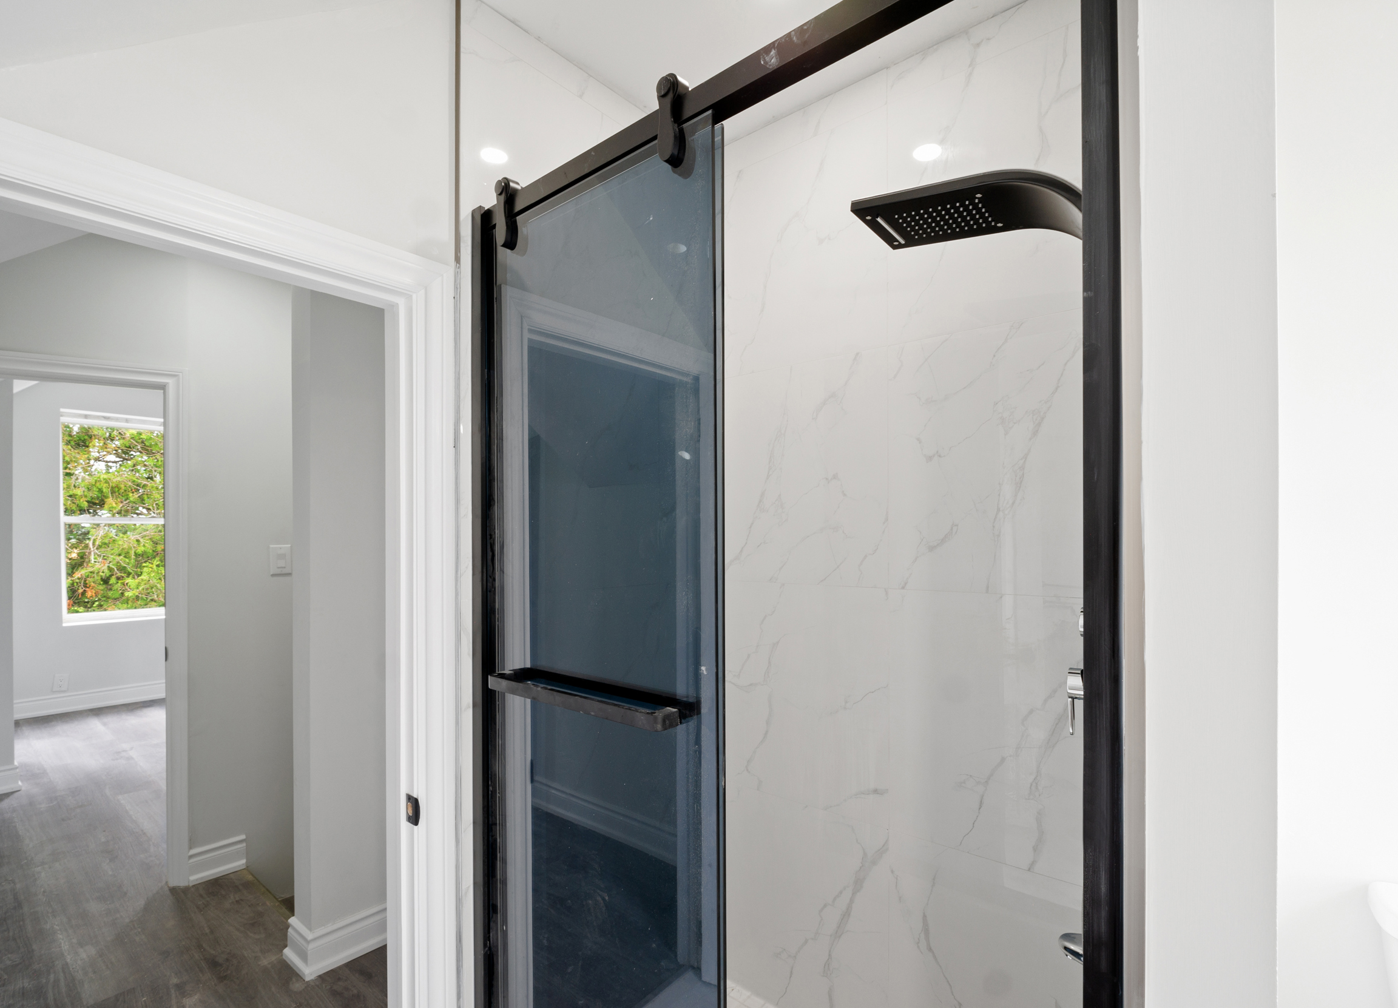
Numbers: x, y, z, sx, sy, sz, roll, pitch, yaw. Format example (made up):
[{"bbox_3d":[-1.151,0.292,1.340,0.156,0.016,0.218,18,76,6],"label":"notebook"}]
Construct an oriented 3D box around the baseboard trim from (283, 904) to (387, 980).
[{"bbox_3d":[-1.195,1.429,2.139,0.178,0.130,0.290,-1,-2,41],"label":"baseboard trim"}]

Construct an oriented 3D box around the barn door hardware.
[{"bbox_3d":[-0.037,-0.619,1.034,0.037,0.137,0.050,-1,-2,40],"label":"barn door hardware"}]

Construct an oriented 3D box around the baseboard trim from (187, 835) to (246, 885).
[{"bbox_3d":[-1.978,1.460,2.594,0.022,0.136,0.185,-2,-2,42],"label":"baseboard trim"}]

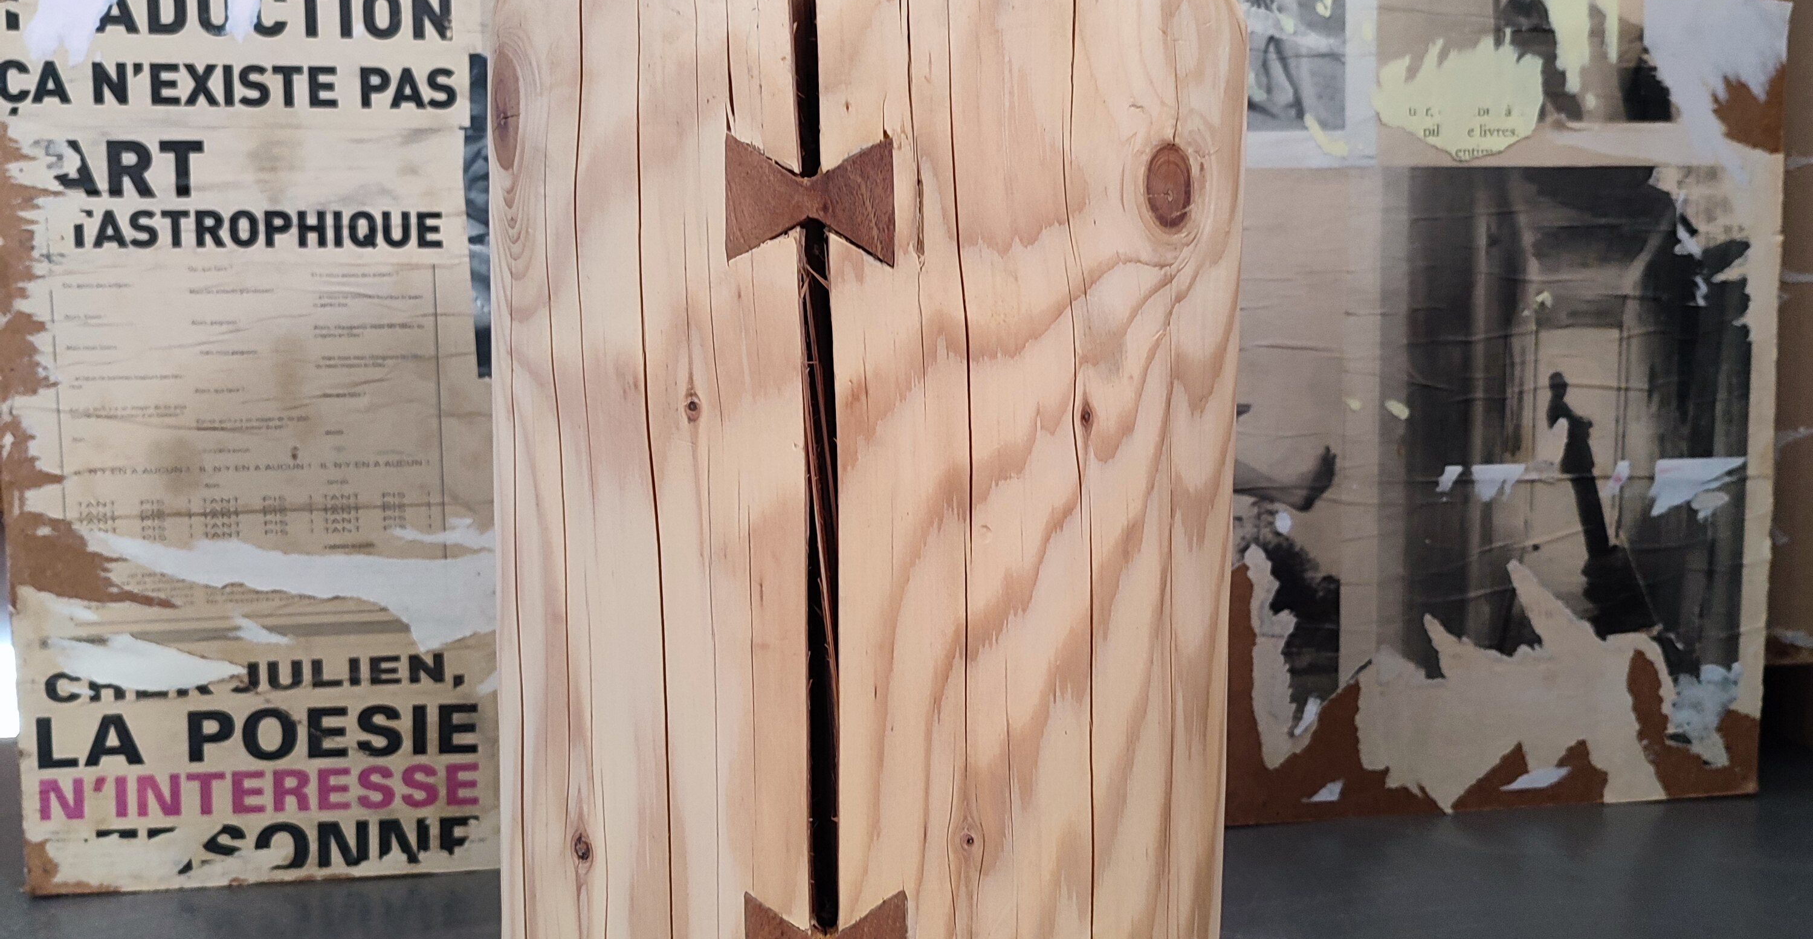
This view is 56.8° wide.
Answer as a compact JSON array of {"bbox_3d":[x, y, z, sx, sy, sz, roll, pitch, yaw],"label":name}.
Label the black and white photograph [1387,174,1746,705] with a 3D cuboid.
[{"bbox_3d":[0.427,-0.014,1.081,0.260,0.358,0.010,-1,5,-10],"label":"black and white photograph"}]

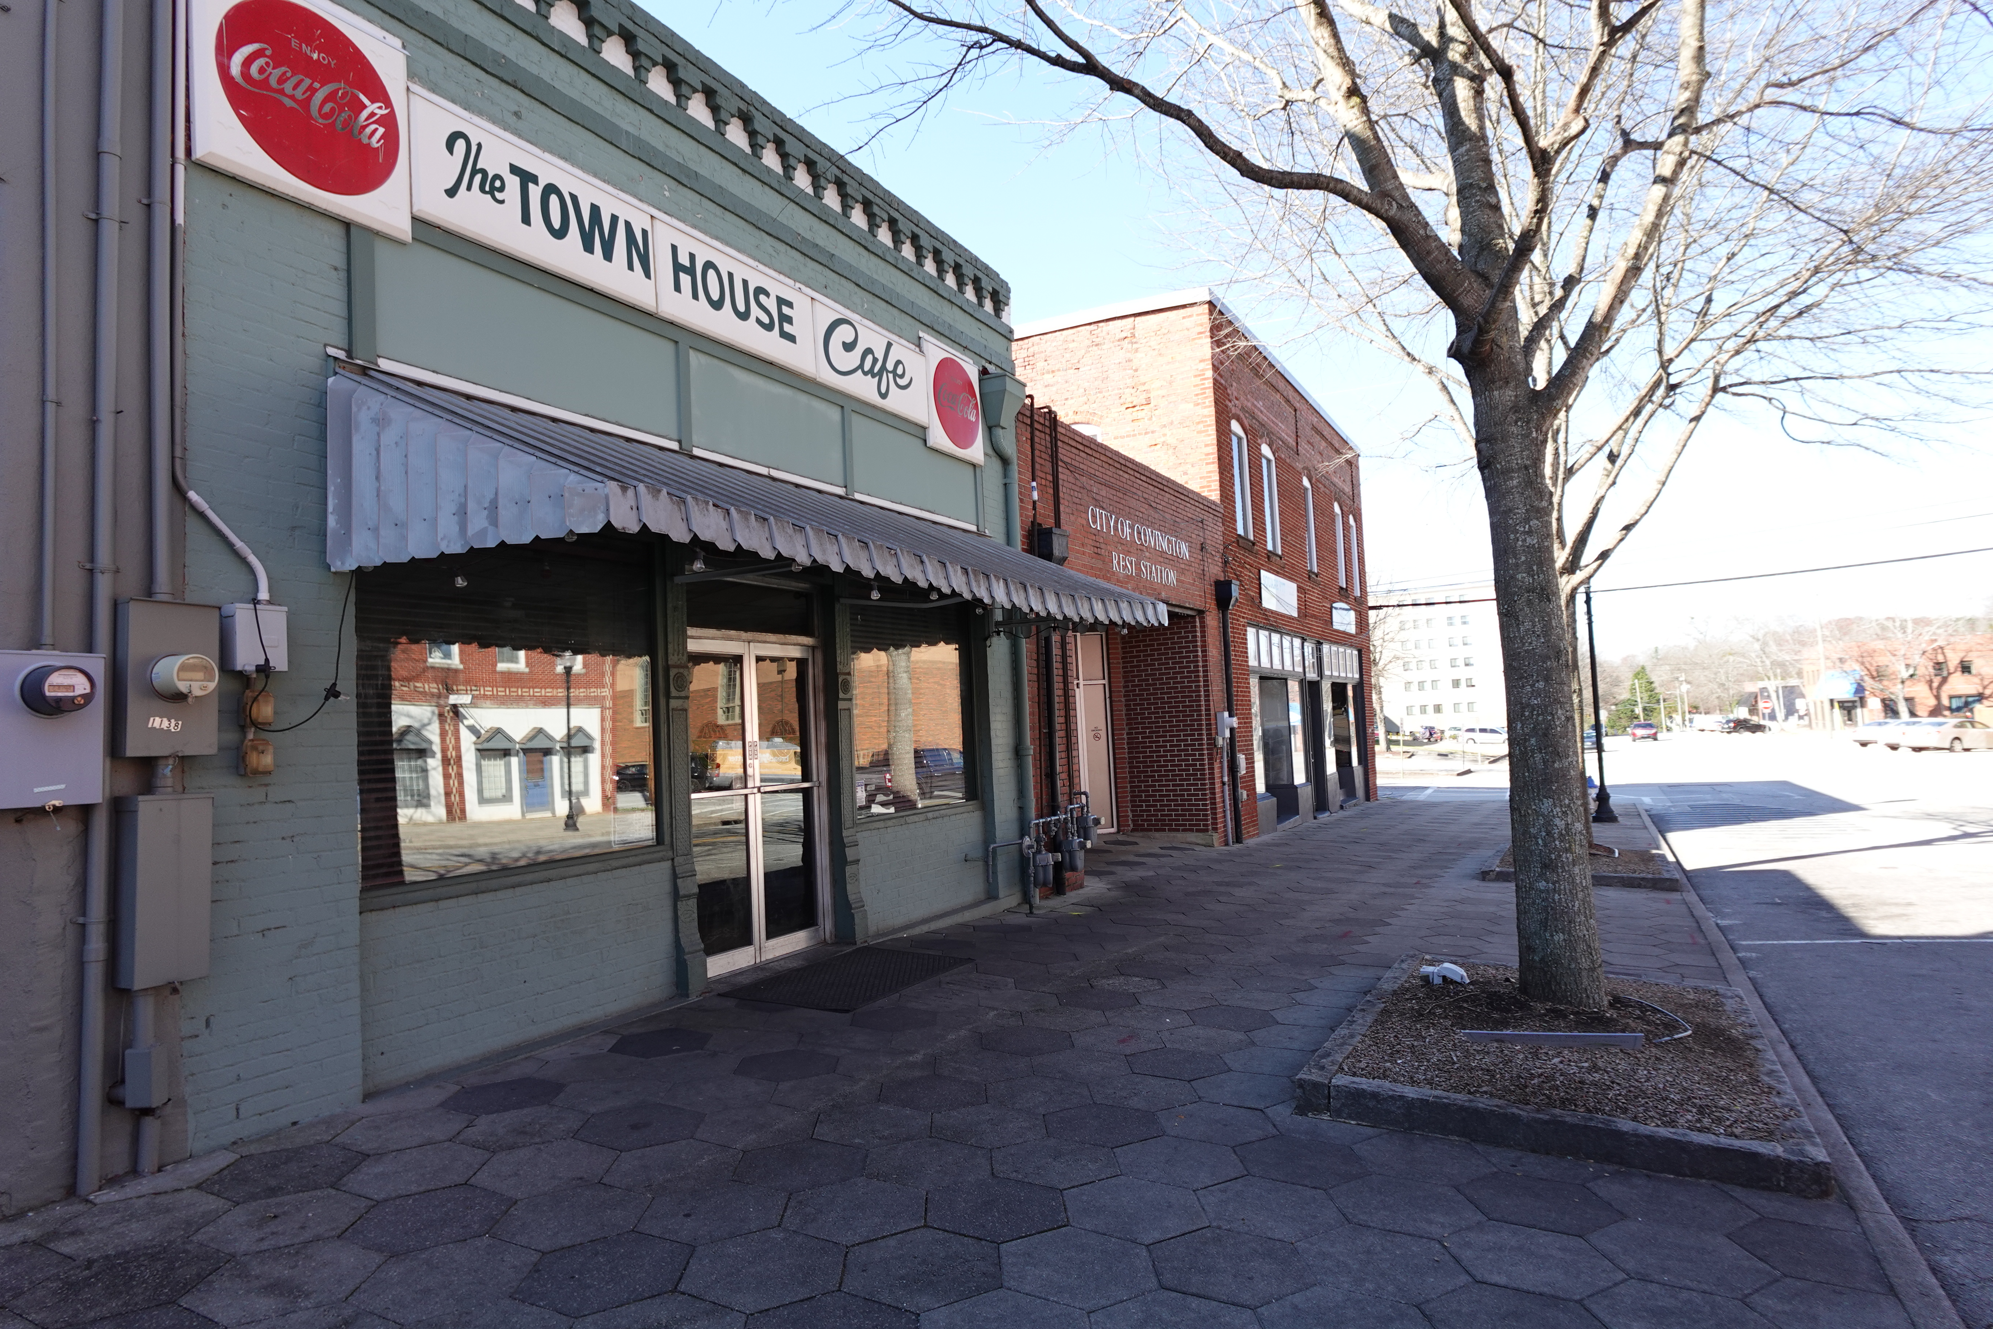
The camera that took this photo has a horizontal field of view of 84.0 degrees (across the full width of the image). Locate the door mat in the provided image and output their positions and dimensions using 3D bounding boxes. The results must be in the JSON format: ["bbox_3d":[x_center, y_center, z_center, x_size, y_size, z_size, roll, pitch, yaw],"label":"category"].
[{"bbox_3d":[-0.896,1.972,7.026,0.890,0.012,1.520,-1,-3,27],"label":"door mat"}]

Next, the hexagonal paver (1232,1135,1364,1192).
[{"bbox_3d":[1.121,1.849,4.061,0.455,0.055,0.525,0,-3,-2],"label":"hexagonal paver"}]

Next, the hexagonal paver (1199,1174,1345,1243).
[{"bbox_3d":[0.910,1.832,3.676,0.455,0.055,0.525,0,-3,-2],"label":"hexagonal paver"}]

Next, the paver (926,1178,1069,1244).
[{"bbox_3d":[-0.002,1.788,3.571,0.440,0.060,0.508,0,-4,-2],"label":"paver"}]

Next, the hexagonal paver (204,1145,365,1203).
[{"bbox_3d":[-2.473,1.798,3.852,0.440,0.060,0.508,0,-4,-2],"label":"hexagonal paver"}]

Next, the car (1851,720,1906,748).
[{"bbox_3d":[46.300,3.500,56.500,4.800,1.460,1.840,-2,-4,-12],"label":"car"}]

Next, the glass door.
[{"bbox_3d":[-1.646,0.917,7.426,0.060,2.135,1.430,-5,-5,28],"label":"glass door"}]

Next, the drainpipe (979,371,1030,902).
[{"bbox_3d":[0.196,-0.235,10.012,0.250,4.720,0.430,-5,-4,27],"label":"drainpipe"}]

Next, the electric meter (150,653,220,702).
[{"bbox_3d":[-2.951,0.049,4.035,0.140,0.172,0.172,-5,-4,28],"label":"electric meter"}]

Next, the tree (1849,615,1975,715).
[{"bbox_3d":[63.004,0.695,76.000,7.000,8.300,7.000,-5,-4,40],"label":"tree"}]

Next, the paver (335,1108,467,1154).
[{"bbox_3d":[-2.277,1.824,4.253,0.440,0.060,0.508,0,-4,-2],"label":"paver"}]

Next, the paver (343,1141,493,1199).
[{"bbox_3d":[-2.083,1.844,3.986,0.455,0.060,0.525,0,-4,-2],"label":"paver"}]

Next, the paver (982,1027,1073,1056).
[{"bbox_3d":[0.155,1.960,5.688,0.455,0.060,0.525,0,-4,-2],"label":"paver"}]

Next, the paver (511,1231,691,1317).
[{"bbox_3d":[-1.139,1.808,3.245,0.455,0.055,0.525,0,-3,-2],"label":"paver"}]

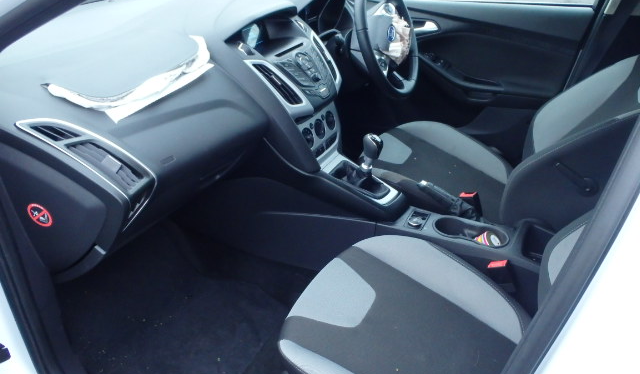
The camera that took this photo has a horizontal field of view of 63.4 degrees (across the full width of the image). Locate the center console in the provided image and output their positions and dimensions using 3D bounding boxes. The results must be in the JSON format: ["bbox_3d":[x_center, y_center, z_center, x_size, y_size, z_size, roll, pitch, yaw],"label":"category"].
[{"bbox_3d":[0.232,-0.050,1.264,0.890,0.595,0.350,14,32,24],"label":"center console"}]

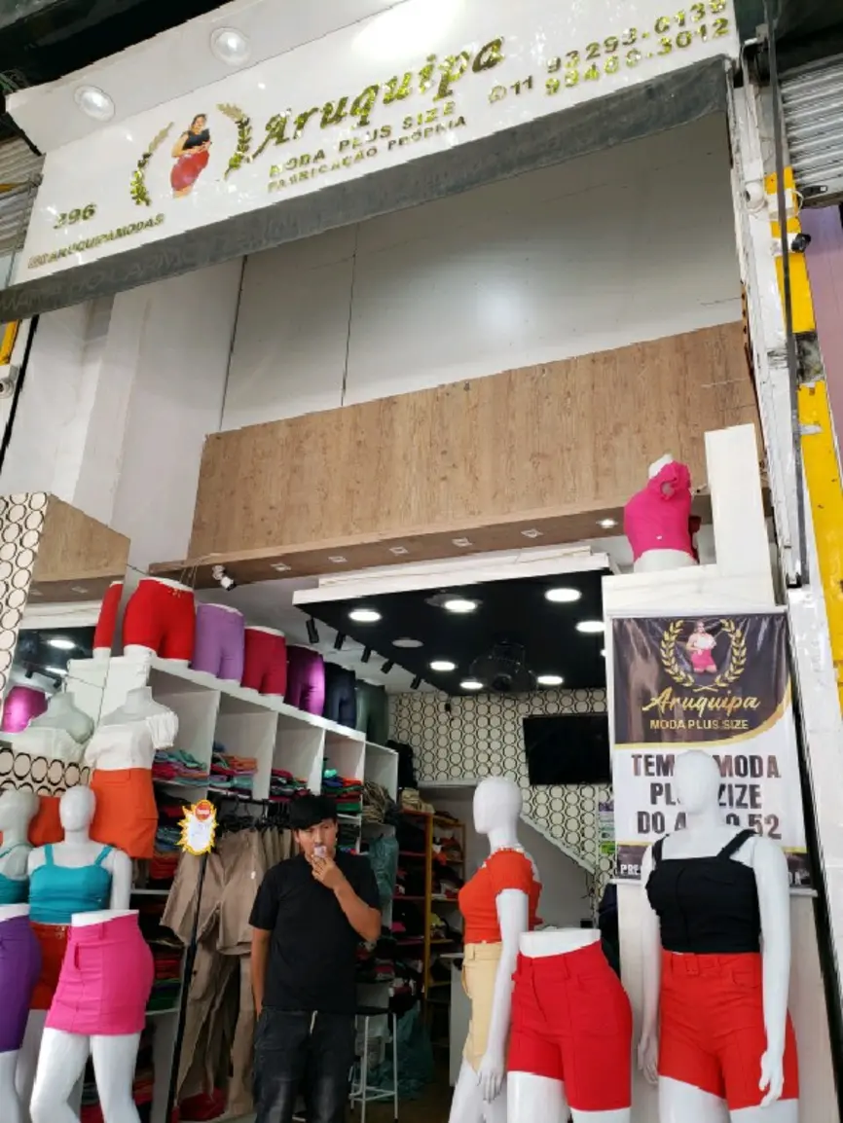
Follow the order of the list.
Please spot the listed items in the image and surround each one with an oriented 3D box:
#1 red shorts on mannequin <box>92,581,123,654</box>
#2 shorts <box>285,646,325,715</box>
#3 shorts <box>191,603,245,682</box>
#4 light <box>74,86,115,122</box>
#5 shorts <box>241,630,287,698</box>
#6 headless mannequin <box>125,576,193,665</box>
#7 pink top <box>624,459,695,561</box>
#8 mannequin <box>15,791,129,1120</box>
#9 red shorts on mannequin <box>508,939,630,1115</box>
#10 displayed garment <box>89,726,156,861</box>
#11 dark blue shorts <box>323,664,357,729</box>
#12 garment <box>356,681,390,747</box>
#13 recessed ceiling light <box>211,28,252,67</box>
[{"bbox_3d":[-1.848,0.365,5.142,0.290,0.410,0.400,-2,-21,11],"label":"red shorts on mannequin"},{"bbox_3d":[-0.898,0.909,6.414,0.270,0.420,0.360,-14,-26,37],"label":"shorts"},{"bbox_3d":[-1.323,0.535,5.546,0.270,0.438,0.379,-12,-25,33],"label":"shorts"},{"bbox_3d":[-1.768,-2.487,4.571,0.214,0.050,0.214,2,-20,1],"label":"light"},{"bbox_3d":[-1.115,0.717,5.995,0.265,0.433,0.369,-12,-25,33],"label":"shorts"},{"bbox_3d":[-1.554,0.348,5.040,0.305,0.398,0.433,-12,-25,33],"label":"headless mannequin"},{"bbox_3d":[1.086,-0.227,3.867,0.290,0.390,0.390,1,-21,4],"label":"pink top"},{"bbox_3d":[-1.735,1.972,3.966,0.470,1.790,0.310,1,-21,2],"label":"mannequin"},{"bbox_3d":[0.444,1.399,2.586,0.300,0.410,0.410,15,-24,-30],"label":"red shorts on mannequin"},{"bbox_3d":[-1.537,1.182,4.351,0.360,0.640,0.270,-8,-23,26],"label":"displayed garment"},{"bbox_3d":[-0.640,1.032,6.316,0.290,0.430,0.400,-12,-25,33],"label":"dark blue shorts"},{"bbox_3d":[-0.442,1.345,7.443,0.275,0.482,0.379,-12,-25,33],"label":"garment"},{"bbox_3d":[-1.066,-2.881,4.730,0.225,0.040,0.225,2,-21,1],"label":"recessed ceiling light"}]

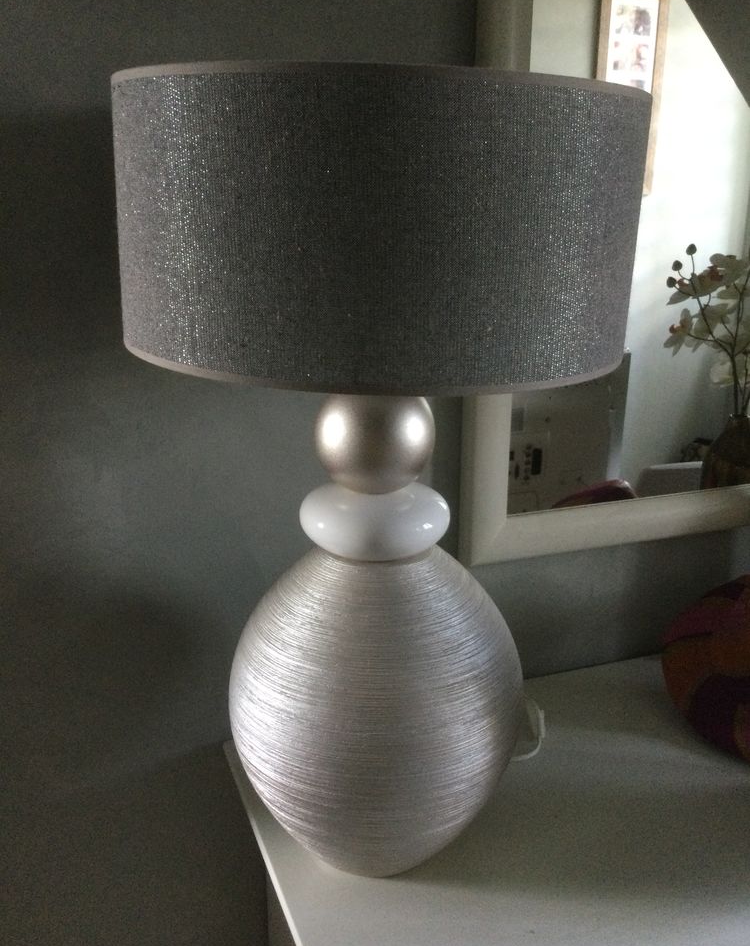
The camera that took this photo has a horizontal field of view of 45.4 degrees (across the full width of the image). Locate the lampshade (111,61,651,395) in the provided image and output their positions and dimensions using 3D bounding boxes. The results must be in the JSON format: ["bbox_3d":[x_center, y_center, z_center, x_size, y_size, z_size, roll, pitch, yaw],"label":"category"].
[{"bbox_3d":[0.003,-0.232,0.822,0.460,0.216,0.460,2,19,0],"label":"lampshade"}]

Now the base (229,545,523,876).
[{"bbox_3d":[0.002,0.232,0.976,0.316,0.337,0.316,0,19,0],"label":"base"}]

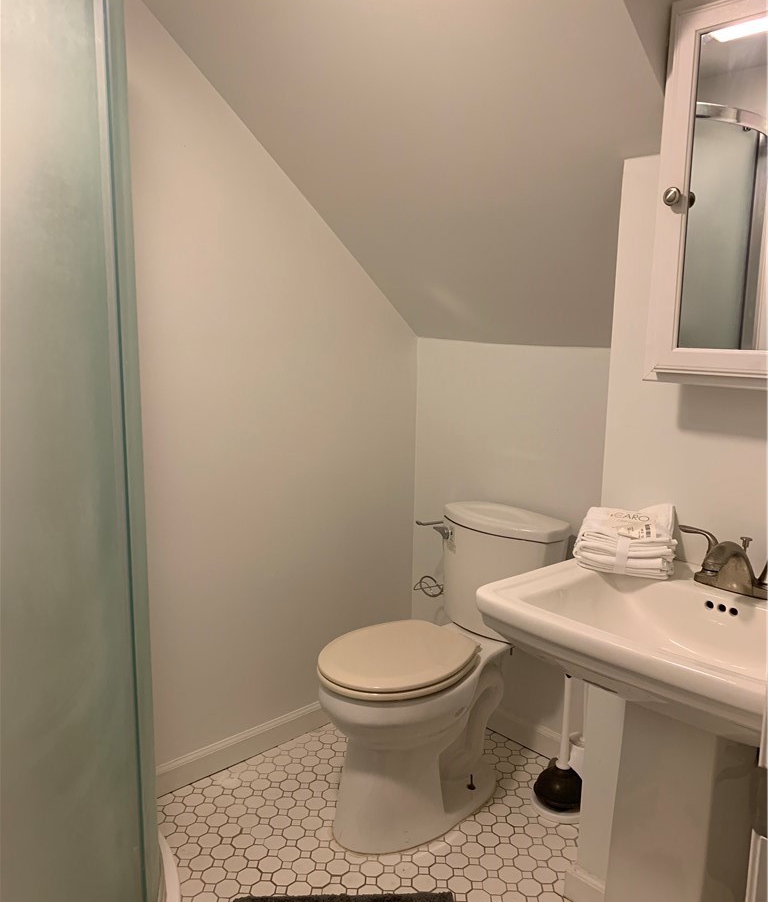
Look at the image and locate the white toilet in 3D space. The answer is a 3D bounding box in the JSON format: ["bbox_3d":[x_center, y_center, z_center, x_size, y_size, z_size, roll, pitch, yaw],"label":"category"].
[{"bbox_3d":[0.112,0.554,1.984,0.688,0.733,0.395,-8,12,-43],"label":"white toilet"}]

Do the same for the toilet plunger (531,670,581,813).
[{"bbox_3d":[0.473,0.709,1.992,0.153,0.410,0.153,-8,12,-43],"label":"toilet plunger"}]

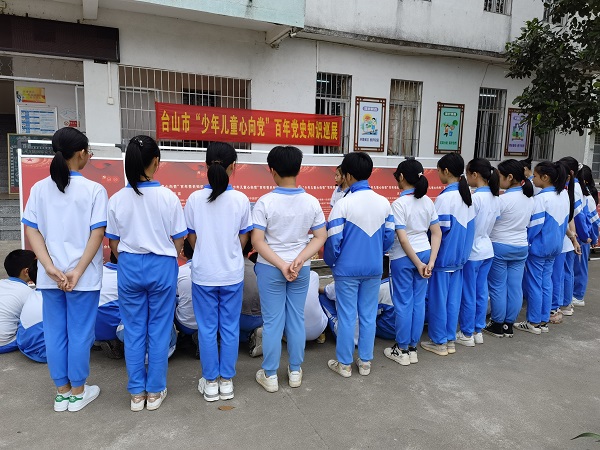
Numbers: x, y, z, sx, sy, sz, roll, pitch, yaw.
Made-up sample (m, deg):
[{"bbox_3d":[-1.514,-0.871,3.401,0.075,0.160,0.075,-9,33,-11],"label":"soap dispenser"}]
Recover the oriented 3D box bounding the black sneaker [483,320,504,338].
[{"bbox_3d":[1.667,0.868,4.018,0.090,0.130,0.240,-3,10,-28],"label":"black sneaker"}]

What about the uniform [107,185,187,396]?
[{"bbox_3d":[-0.888,0.366,2.712,0.440,1.200,0.280,1,9,-4],"label":"uniform"}]

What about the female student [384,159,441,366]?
[{"bbox_3d":[0.782,0.270,3.343,0.400,1.475,0.340,-4,11,-33],"label":"female student"}]

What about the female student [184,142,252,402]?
[{"bbox_3d":[-0.479,0.289,2.817,0.400,1.540,0.290,0,9,-6],"label":"female student"}]

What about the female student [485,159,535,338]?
[{"bbox_3d":[1.717,0.191,3.944,0.420,1.492,0.330,-3,10,-28],"label":"female student"}]

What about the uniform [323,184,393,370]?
[{"bbox_3d":[0.375,0.315,3.171,0.450,1.220,0.280,-2,9,-20],"label":"uniform"}]

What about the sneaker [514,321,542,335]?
[{"bbox_3d":[2.038,0.865,4.155,0.095,0.110,0.260,-5,11,-36],"label":"sneaker"}]

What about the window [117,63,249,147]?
[{"bbox_3d":[-2.221,-2.273,9.447,2.661,1.544,0.120,-3,10,-28],"label":"window"}]

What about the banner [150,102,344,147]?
[{"bbox_3d":[-0.889,-2.054,9.800,4.074,0.690,0.050,-3,9,-26],"label":"banner"}]

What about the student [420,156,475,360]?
[{"bbox_3d":[1.122,0.225,3.543,0.400,1.520,0.300,-4,11,-33],"label":"student"}]

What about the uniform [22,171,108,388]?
[{"bbox_3d":[-1.316,0.327,2.680,0.460,1.272,0.280,2,9,2],"label":"uniform"}]

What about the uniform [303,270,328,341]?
[{"bbox_3d":[0.020,0.609,3.895,0.400,0.540,0.340,1,9,-5],"label":"uniform"}]

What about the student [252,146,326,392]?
[{"bbox_3d":[-0.095,0.277,2.967,0.460,1.530,0.330,0,9,-8],"label":"student"}]

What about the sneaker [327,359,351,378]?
[{"bbox_3d":[0.282,0.968,3.241,0.090,0.100,0.245,-4,10,-34],"label":"sneaker"}]

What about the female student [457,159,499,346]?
[{"bbox_3d":[1.384,0.224,3.717,0.380,1.480,0.290,-5,11,-34],"label":"female student"}]

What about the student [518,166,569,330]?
[{"bbox_3d":[2.076,0.197,4.048,0.420,1.466,0.330,-4,10,-30],"label":"student"}]

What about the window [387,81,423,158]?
[{"bbox_3d":[2.525,-2.535,11.198,0.879,1.785,0.120,-2,9,-20],"label":"window"}]

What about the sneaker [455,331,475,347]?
[{"bbox_3d":[1.341,0.906,3.810,0.090,0.100,0.240,-5,11,-36],"label":"sneaker"}]

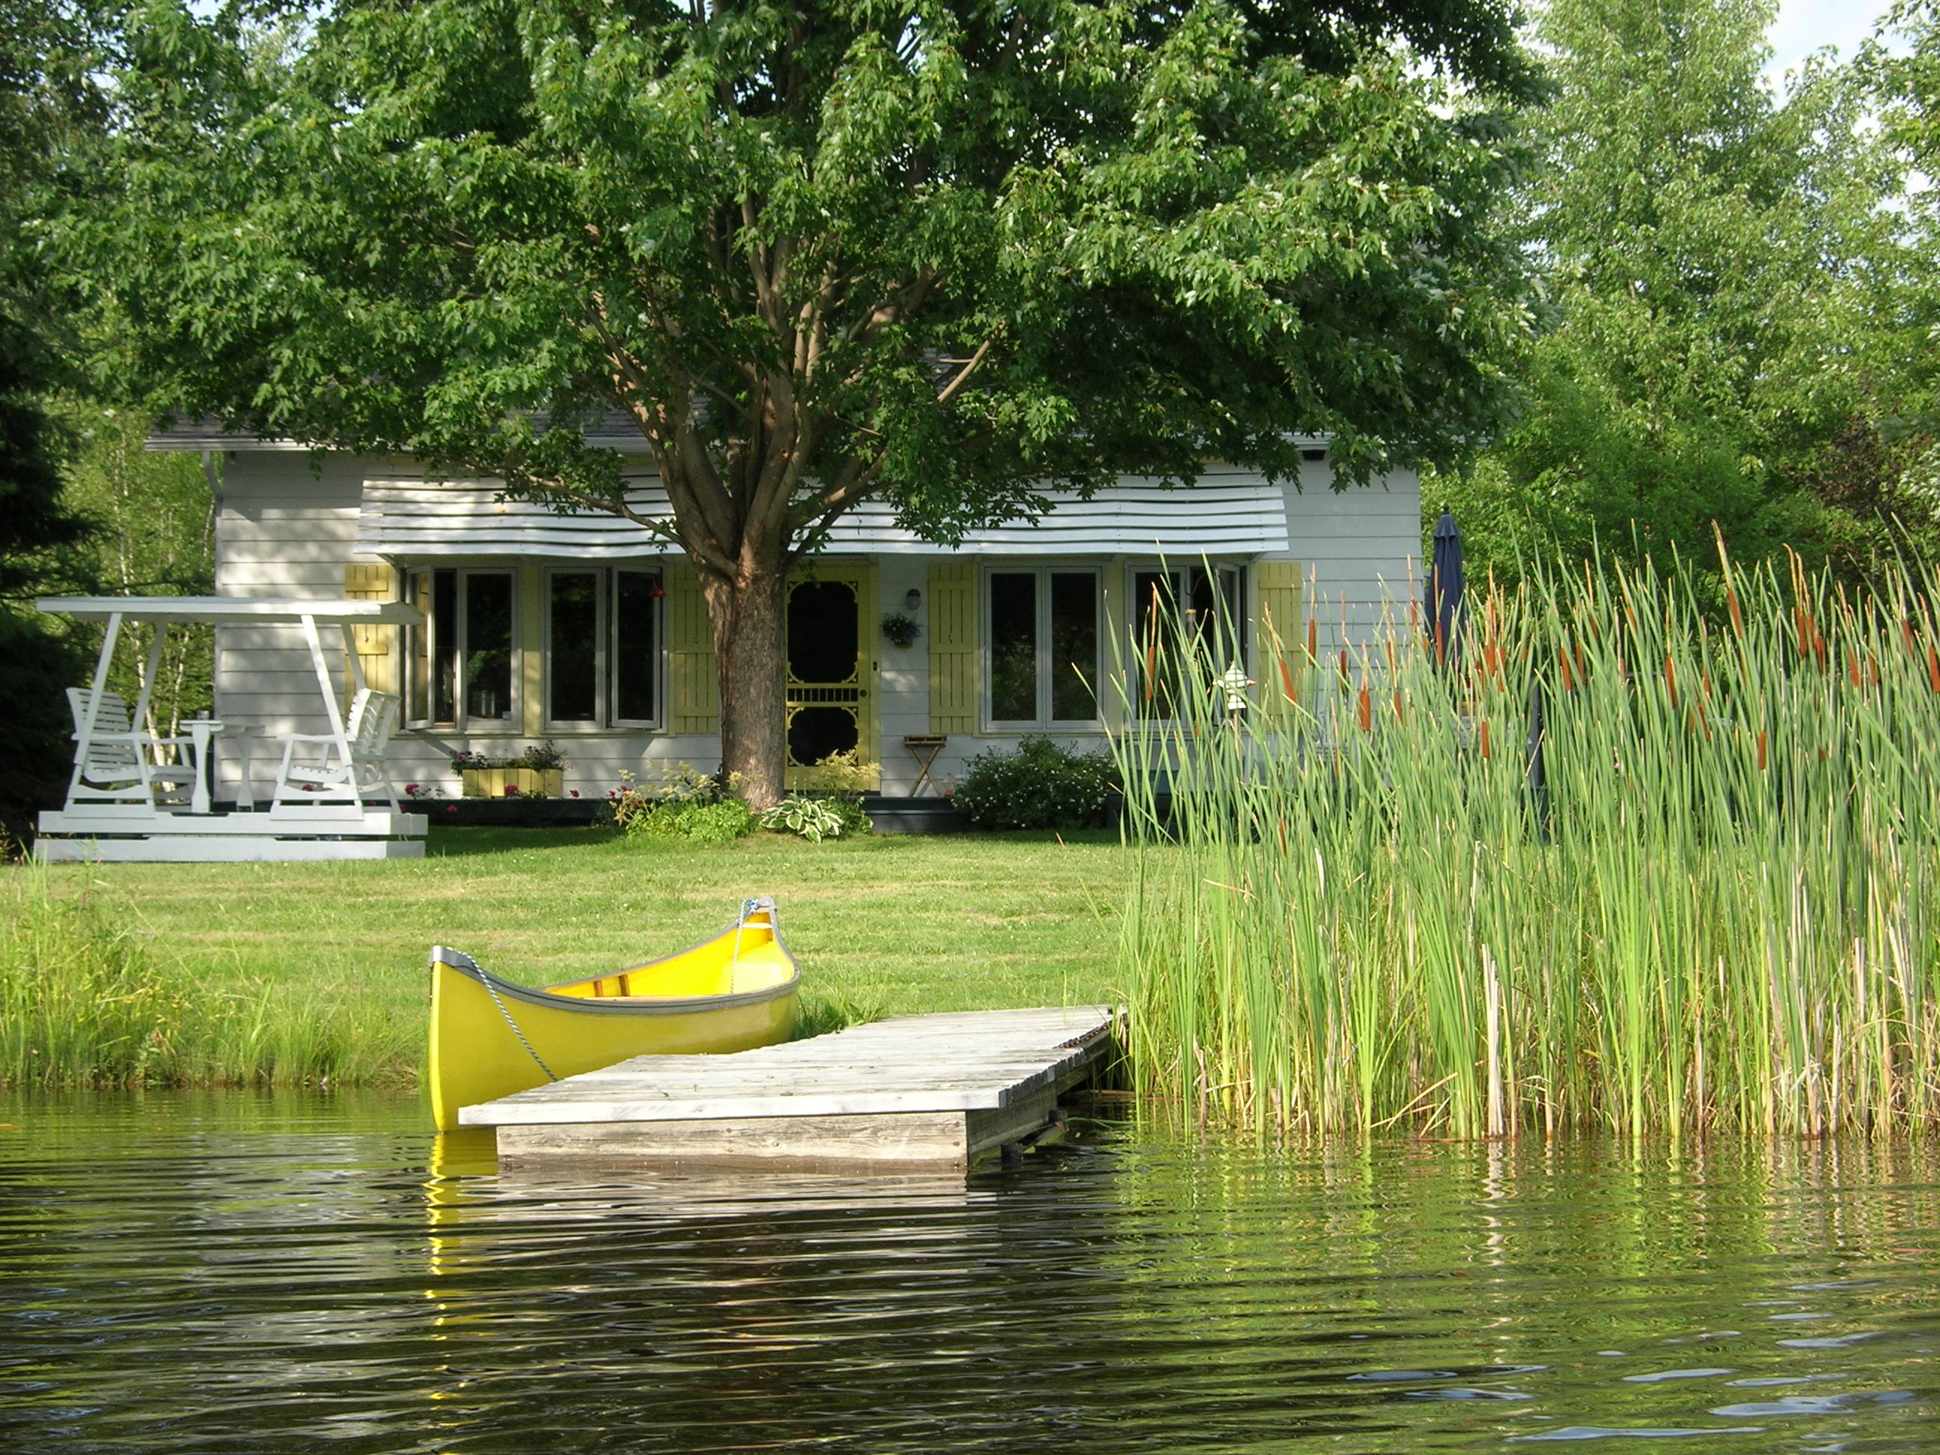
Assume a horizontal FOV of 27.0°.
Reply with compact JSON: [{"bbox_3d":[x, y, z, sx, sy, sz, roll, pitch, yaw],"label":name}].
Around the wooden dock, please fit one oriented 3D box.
[{"bbox_3d":[-0.259,0.942,11.000,1.240,0.200,3.800,0,-1,9],"label":"wooden dock"}]

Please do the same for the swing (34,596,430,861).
[{"bbox_3d":[-5.187,0.017,28.565,2.440,1.830,1.500,0,-1,3],"label":"swing"}]

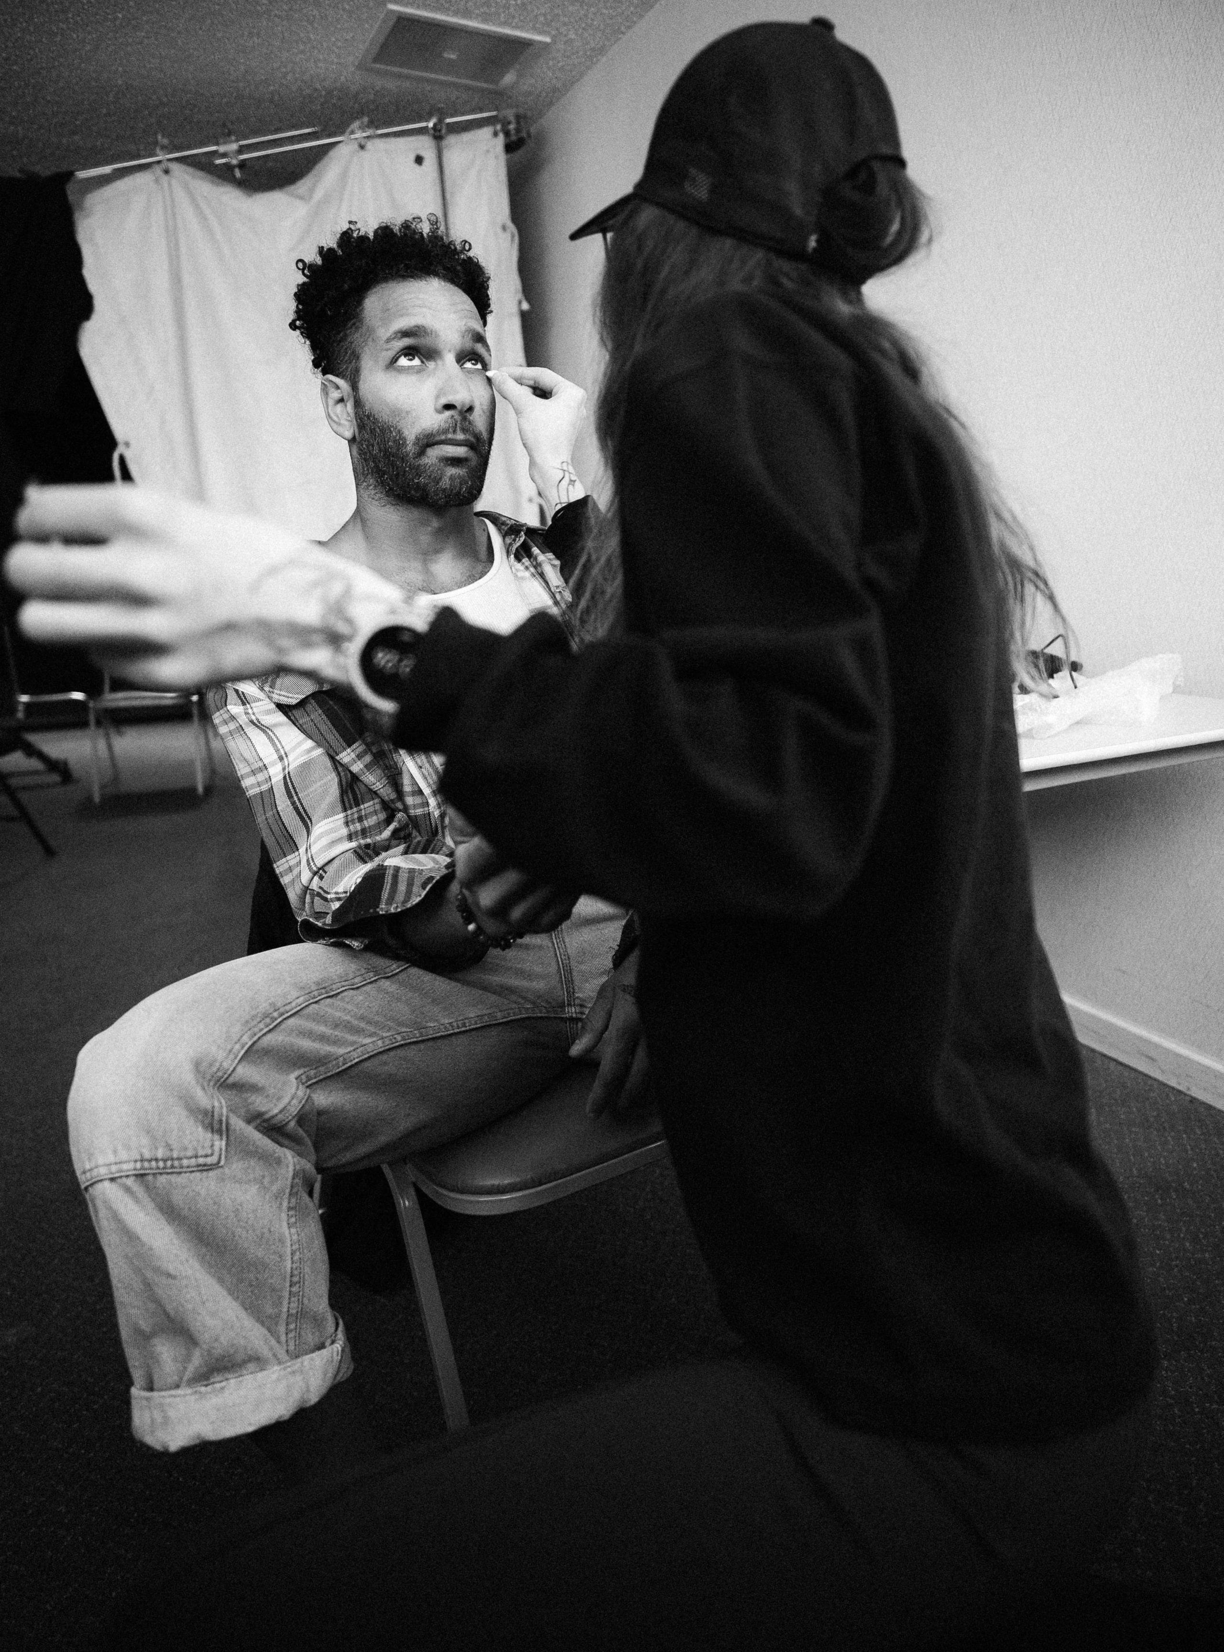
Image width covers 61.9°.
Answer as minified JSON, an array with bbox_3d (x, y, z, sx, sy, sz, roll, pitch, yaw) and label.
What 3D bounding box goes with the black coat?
[{"bbox_3d":[0.124,-0.022,0.732,0.510,0.670,0.540,8,18,31],"label":"black coat"}]

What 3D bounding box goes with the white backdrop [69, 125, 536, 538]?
[{"bbox_3d":[-1.167,-1.410,4.009,1.754,2.150,0.180,2,16,14],"label":"white backdrop"}]

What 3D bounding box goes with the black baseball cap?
[{"bbox_3d":[0.089,-0.473,0.735,0.260,0.158,0.170,29,31,34],"label":"black baseball cap"}]

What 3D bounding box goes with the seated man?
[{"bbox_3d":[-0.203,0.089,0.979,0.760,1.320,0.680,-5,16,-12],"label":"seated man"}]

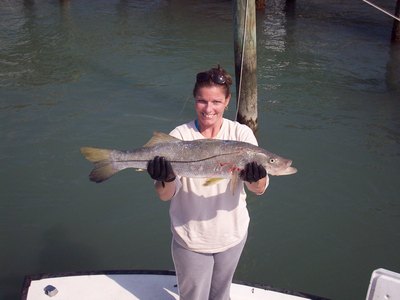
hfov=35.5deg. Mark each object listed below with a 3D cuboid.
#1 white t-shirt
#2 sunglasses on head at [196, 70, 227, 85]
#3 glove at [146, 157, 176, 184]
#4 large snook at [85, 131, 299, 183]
[{"bbox_3d":[0.057,0.151,2.740,0.420,0.600,0.300,1,22,3],"label":"white t-shirt"},{"bbox_3d":[0.059,-0.296,2.609,0.140,0.050,0.130,5,2,11],"label":"sunglasses on head"},{"bbox_3d":[-0.142,0.072,2.300,0.105,0.090,0.100,0,22,0],"label":"glove"},{"bbox_3d":[-0.042,0.034,2.360,0.810,0.180,0.110,2,17,0],"label":"large snook"}]

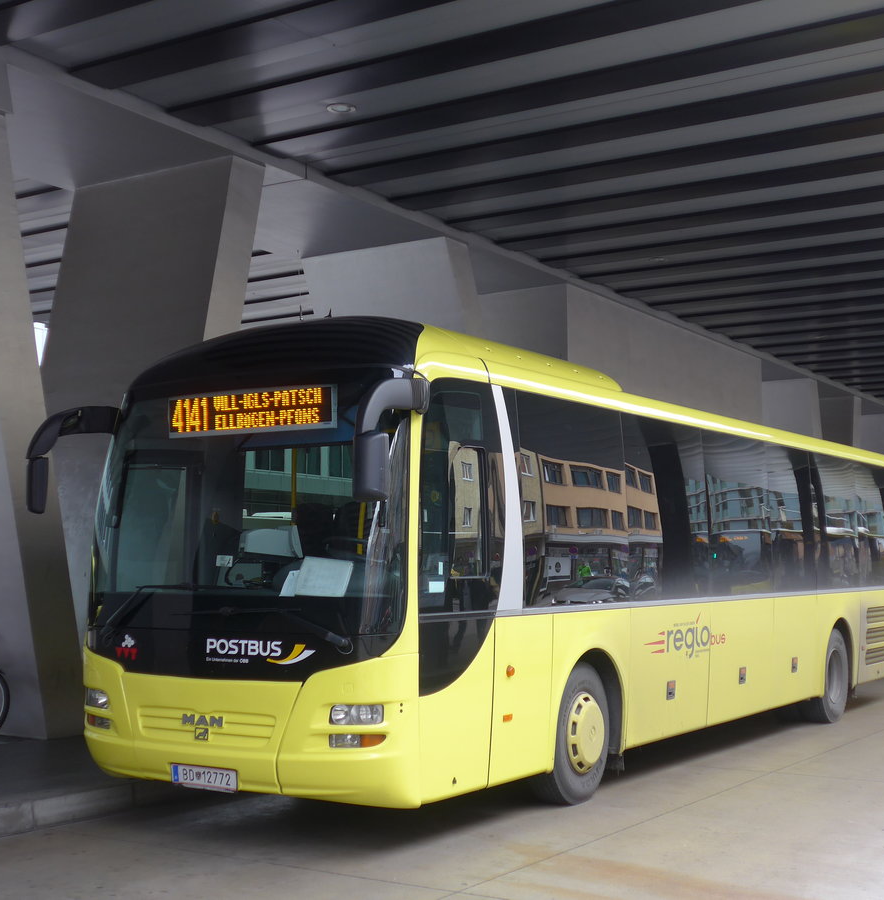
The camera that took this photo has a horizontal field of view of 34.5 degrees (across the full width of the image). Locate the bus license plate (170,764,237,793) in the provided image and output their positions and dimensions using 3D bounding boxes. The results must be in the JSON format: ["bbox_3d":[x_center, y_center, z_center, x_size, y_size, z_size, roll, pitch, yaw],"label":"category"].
[{"bbox_3d":[-1.441,1.992,8.642,0.520,0.120,0.020,-3,-3,32],"label":"bus license plate"}]

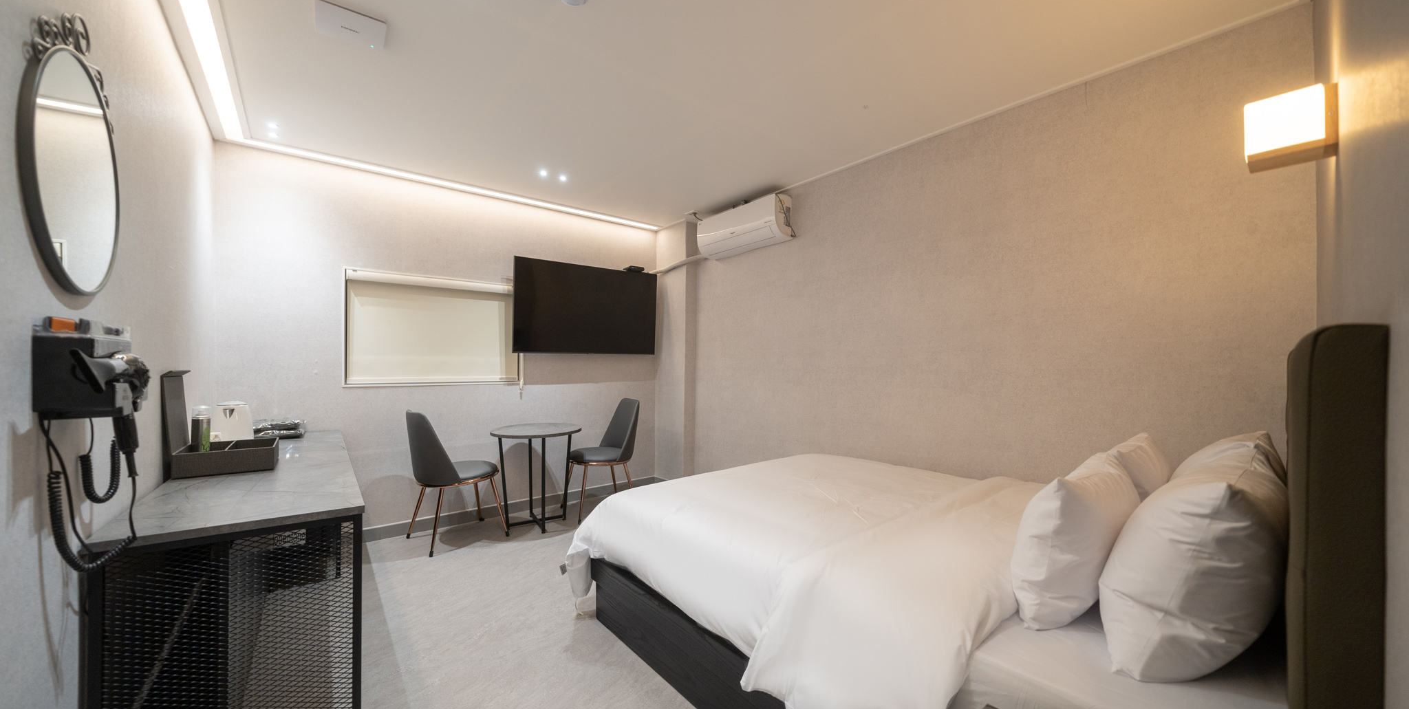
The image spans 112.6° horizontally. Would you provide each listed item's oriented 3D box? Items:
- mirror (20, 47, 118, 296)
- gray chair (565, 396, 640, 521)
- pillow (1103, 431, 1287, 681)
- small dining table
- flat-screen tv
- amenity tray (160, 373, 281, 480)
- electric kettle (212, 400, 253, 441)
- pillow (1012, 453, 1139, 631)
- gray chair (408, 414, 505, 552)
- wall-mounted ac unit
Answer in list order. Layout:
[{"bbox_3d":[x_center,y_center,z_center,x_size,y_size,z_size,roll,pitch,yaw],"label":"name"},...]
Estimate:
[{"bbox_3d":[-1.374,-0.392,1.037,0.032,0.517,0.517,1,-2,-40],"label":"mirror"},{"bbox_3d":[-0.781,0.789,3.690,0.565,0.842,0.463,1,-1,-34],"label":"gray chair"},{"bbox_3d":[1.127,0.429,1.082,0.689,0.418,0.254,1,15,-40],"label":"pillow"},{"bbox_3d":[-1.196,0.875,3.362,0.627,0.659,0.627,1,-2,-40],"label":"small dining table"},{"bbox_3d":[-0.952,-0.376,3.998,1.305,0.746,0.057,1,2,-39],"label":"flat-screen tv"},{"bbox_3d":[-1.893,0.259,1.849,0.307,0.379,0.316,1,-2,-40],"label":"amenity tray"},{"bbox_3d":[-2.385,0.351,2.370,0.151,0.220,0.209,1,-2,-35],"label":"electric kettle"},{"bbox_3d":[0.979,0.448,1.230,0.576,0.362,0.209,1,8,-40],"label":"pillow"},{"bbox_3d":[-1.641,0.777,3.078,0.463,0.842,0.565,-1,-2,44],"label":"gray chair"},{"bbox_3d":[0.293,-0.961,3.653,0.186,0.299,0.855,1,-2,-40],"label":"wall-mounted ac unit"}]

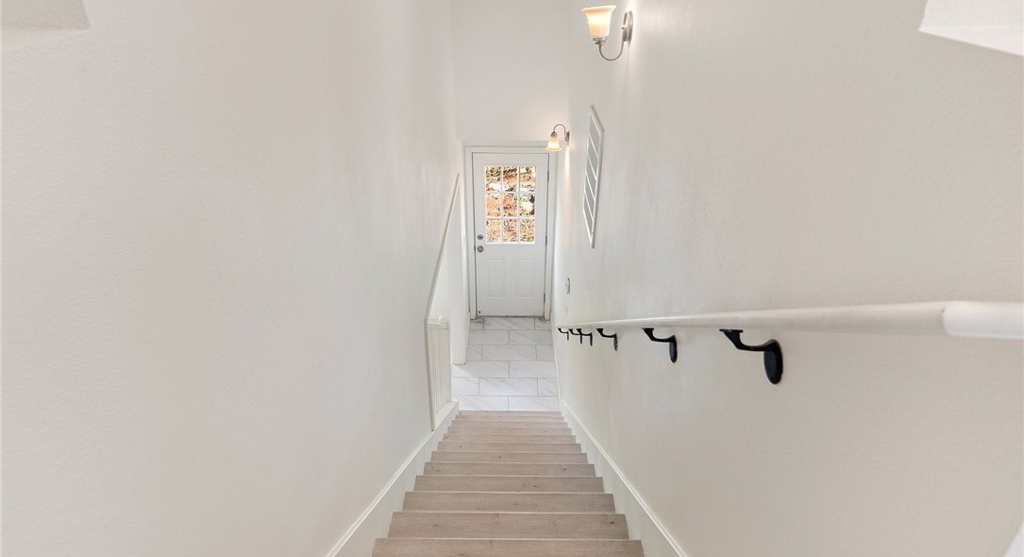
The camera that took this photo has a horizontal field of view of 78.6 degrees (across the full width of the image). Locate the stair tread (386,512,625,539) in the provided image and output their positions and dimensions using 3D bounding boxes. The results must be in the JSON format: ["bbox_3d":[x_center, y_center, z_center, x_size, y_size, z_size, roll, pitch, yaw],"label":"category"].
[{"bbox_3d":[-0.013,1.056,2.471,0.960,0.030,0.290,0,29,0],"label":"stair tread"}]

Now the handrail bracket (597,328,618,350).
[{"bbox_3d":[0.441,0.284,2.916,0.098,0.115,0.060,0,29,0],"label":"handrail bracket"}]

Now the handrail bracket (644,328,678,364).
[{"bbox_3d":[0.442,0.202,1.883,0.098,0.115,0.060,0,29,0],"label":"handrail bracket"}]

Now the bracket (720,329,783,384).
[{"bbox_3d":[0.442,0.143,1.160,0.098,0.115,0.060,0,29,0],"label":"bracket"}]

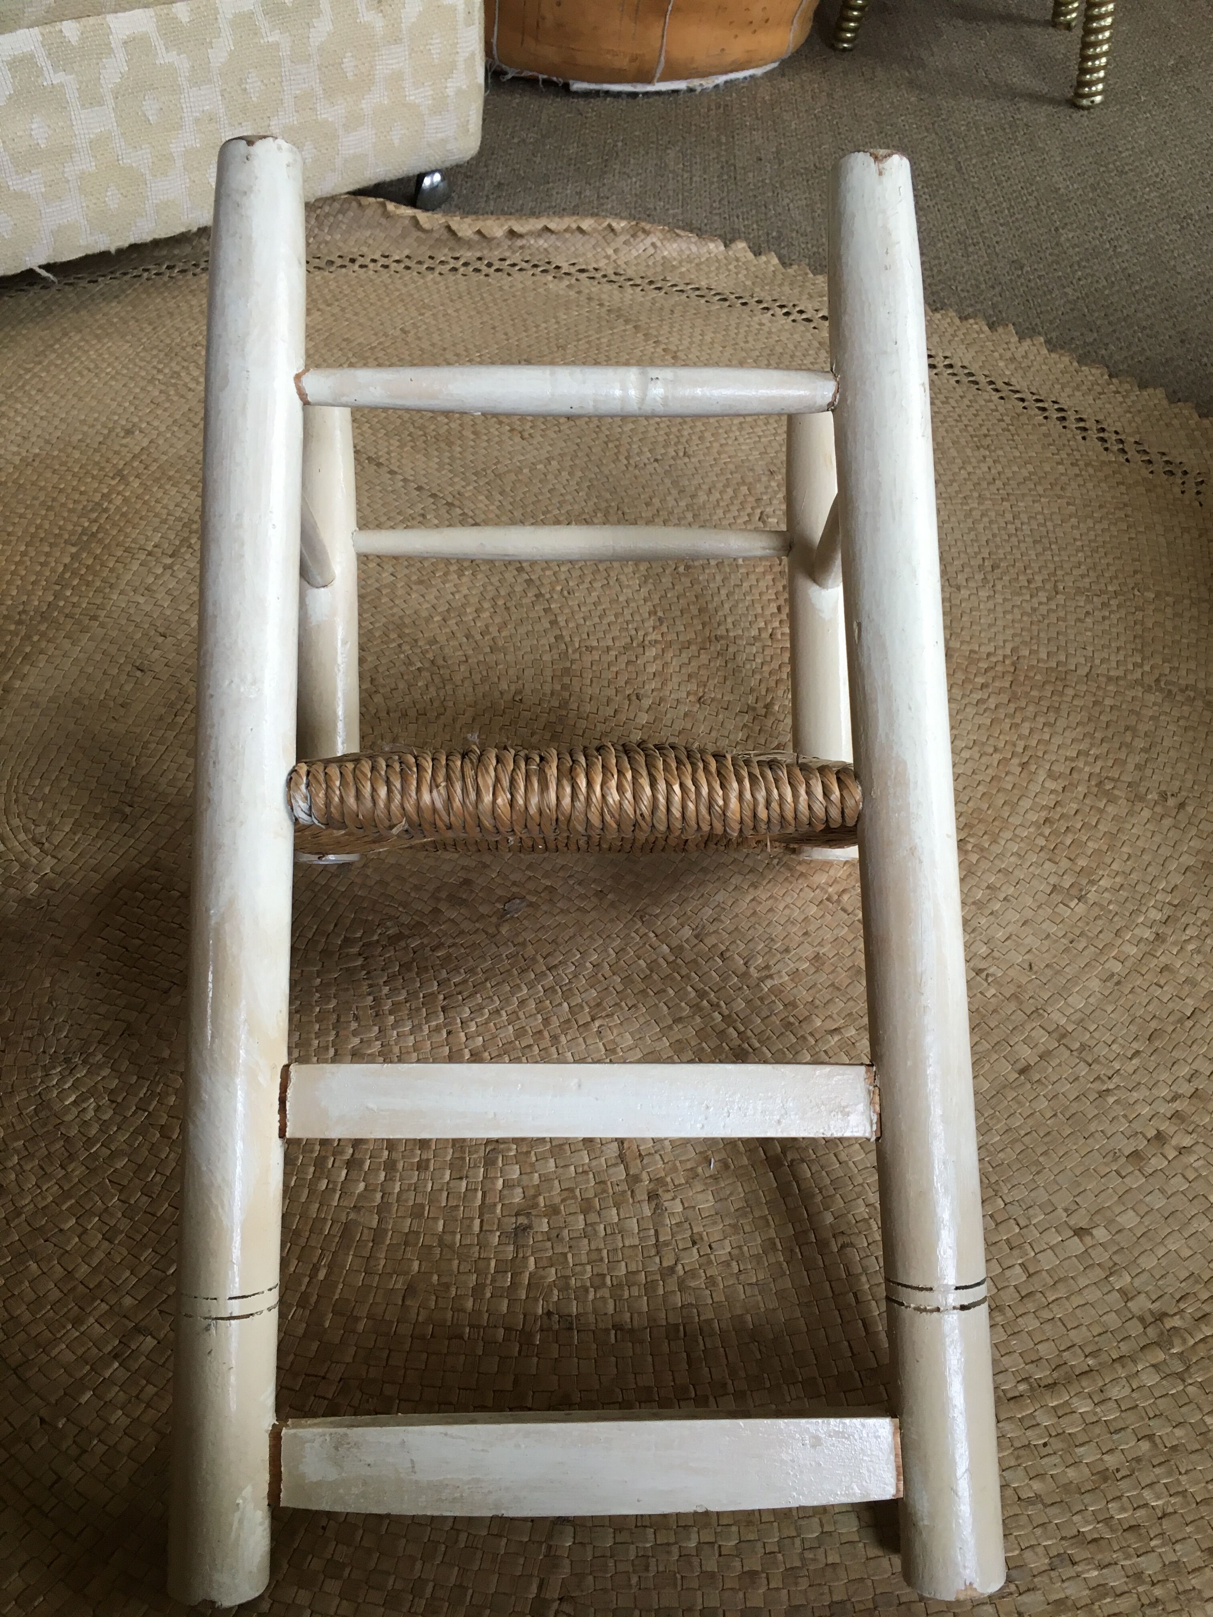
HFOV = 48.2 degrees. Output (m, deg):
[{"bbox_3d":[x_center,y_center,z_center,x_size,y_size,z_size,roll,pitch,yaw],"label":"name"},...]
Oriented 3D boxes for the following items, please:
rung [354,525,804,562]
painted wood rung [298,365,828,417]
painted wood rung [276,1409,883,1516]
[{"bbox_3d":[-0.020,-0.160,0.818,0.264,0.020,0.020,0,81,-2],"label":"rung"},{"bbox_3d":[-0.018,-0.189,0.612,0.243,0.022,0.022,0,81,-2],"label":"painted wood rung"},{"bbox_3d":[-0.007,0.262,0.541,0.249,0.015,0.036,0,81,-2],"label":"painted wood rung"}]

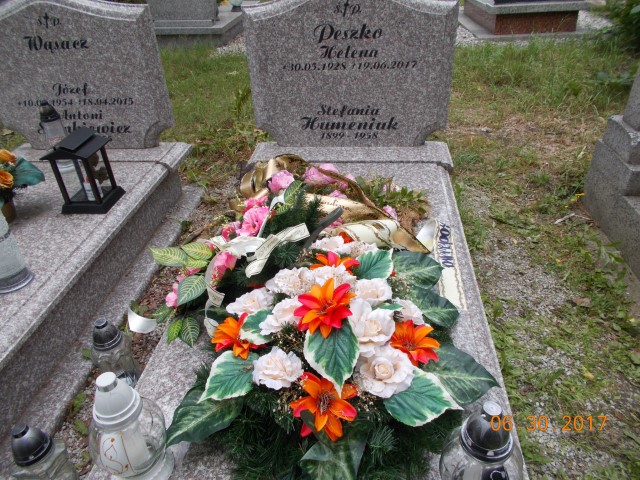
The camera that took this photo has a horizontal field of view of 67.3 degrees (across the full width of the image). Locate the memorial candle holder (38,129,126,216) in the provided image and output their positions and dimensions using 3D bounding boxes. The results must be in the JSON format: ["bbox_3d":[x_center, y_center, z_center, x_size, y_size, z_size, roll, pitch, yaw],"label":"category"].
[{"bbox_3d":[-0.998,-0.295,2.039,0.200,0.317,0.222,2,33,7],"label":"memorial candle holder"}]

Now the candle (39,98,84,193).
[{"bbox_3d":[-1.292,-0.505,2.364,0.117,0.343,0.117,2,33,7],"label":"candle"}]

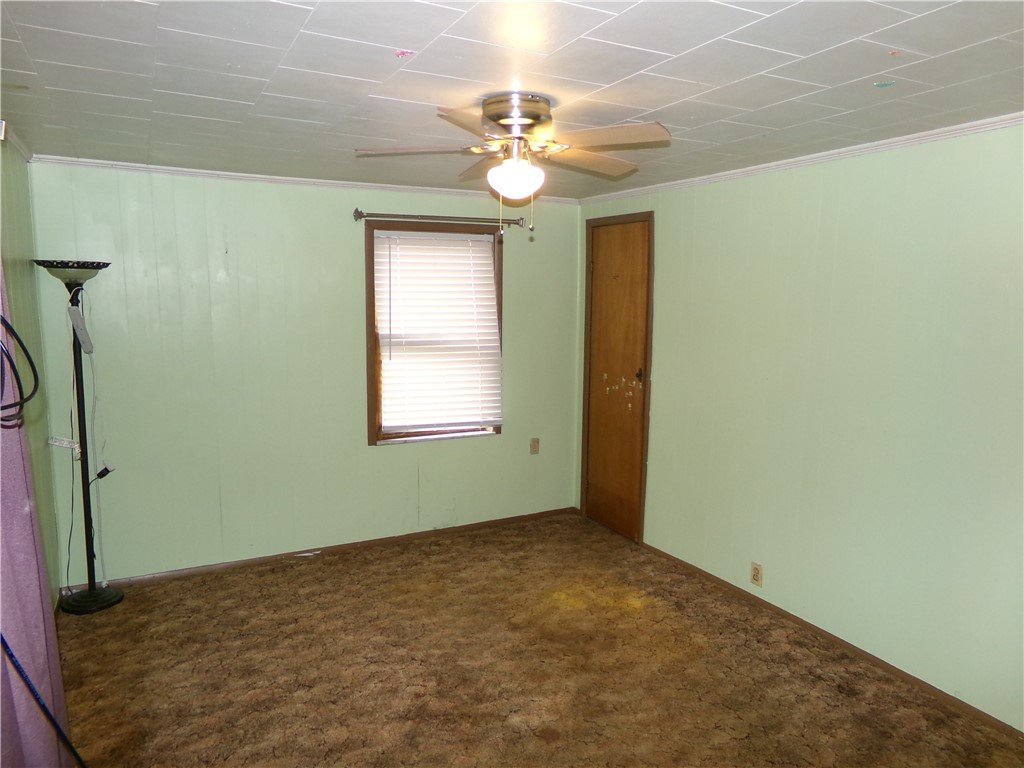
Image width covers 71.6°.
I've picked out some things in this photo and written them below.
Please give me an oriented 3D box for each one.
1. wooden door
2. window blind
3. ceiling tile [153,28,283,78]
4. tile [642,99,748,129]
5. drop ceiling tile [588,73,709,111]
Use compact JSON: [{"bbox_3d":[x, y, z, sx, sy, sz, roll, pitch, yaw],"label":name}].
[{"bbox_3d":[0.673,-0.044,4.596,0.061,2.050,0.707,-3,8,-28],"label":"wooden door"},{"bbox_3d":[-0.444,-0.326,4.451,0.811,1.229,0.080,-3,8,-28],"label":"window blind"},{"bbox_3d":[-0.793,-0.894,1.929,0.306,0.020,0.311,-3,8,-28],"label":"ceiling tile"},{"bbox_3d":[0.625,-0.955,2.506,0.306,0.020,0.311,-3,8,-28],"label":"tile"},{"bbox_3d":[0.434,-0.927,2.242,0.305,0.020,0.305,-3,8,-28],"label":"drop ceiling tile"}]

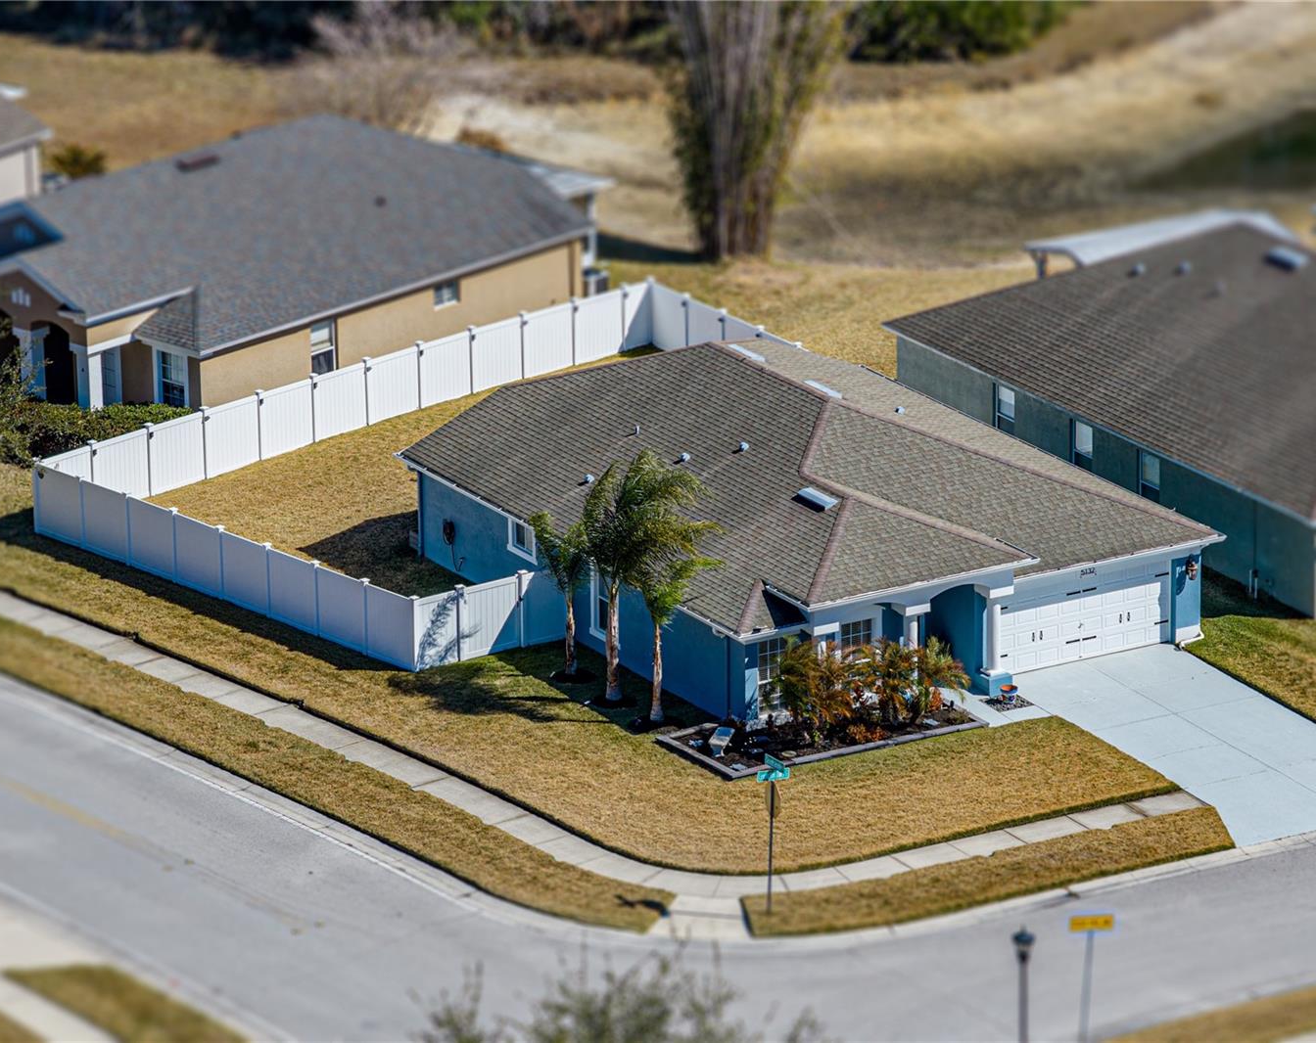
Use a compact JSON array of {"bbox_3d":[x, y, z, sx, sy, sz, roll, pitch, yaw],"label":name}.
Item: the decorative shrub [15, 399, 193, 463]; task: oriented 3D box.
[{"bbox_3d":[-14.412,-2.341,187.072,4.300,1.100,3.000,15,24,39],"label":"decorative shrub"}]

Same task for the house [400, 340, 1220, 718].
[{"bbox_3d":[3.713,-0.594,174.420,13.470,5.260,16.860,-11,21,-29],"label":"house"}]

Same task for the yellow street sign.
[{"bbox_3d":[8.726,8.094,146.979,0.880,0.280,0.030,-5,19,-12],"label":"yellow street sign"}]

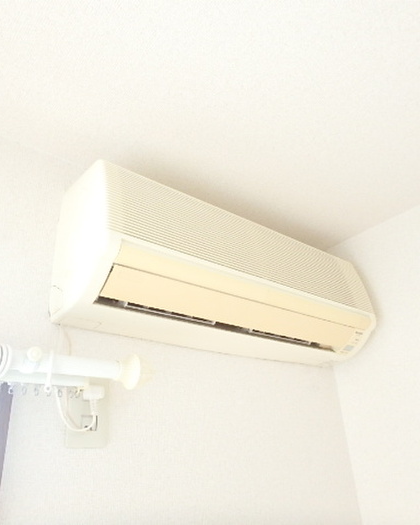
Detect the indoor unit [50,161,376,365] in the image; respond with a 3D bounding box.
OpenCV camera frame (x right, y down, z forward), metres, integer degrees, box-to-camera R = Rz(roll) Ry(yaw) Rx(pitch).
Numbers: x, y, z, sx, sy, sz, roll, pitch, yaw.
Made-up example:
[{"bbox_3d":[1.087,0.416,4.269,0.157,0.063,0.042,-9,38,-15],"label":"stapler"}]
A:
[{"bbox_3d":[0.075,0.039,0.948,0.761,0.276,0.185,18,-34,-36],"label":"indoor unit"}]

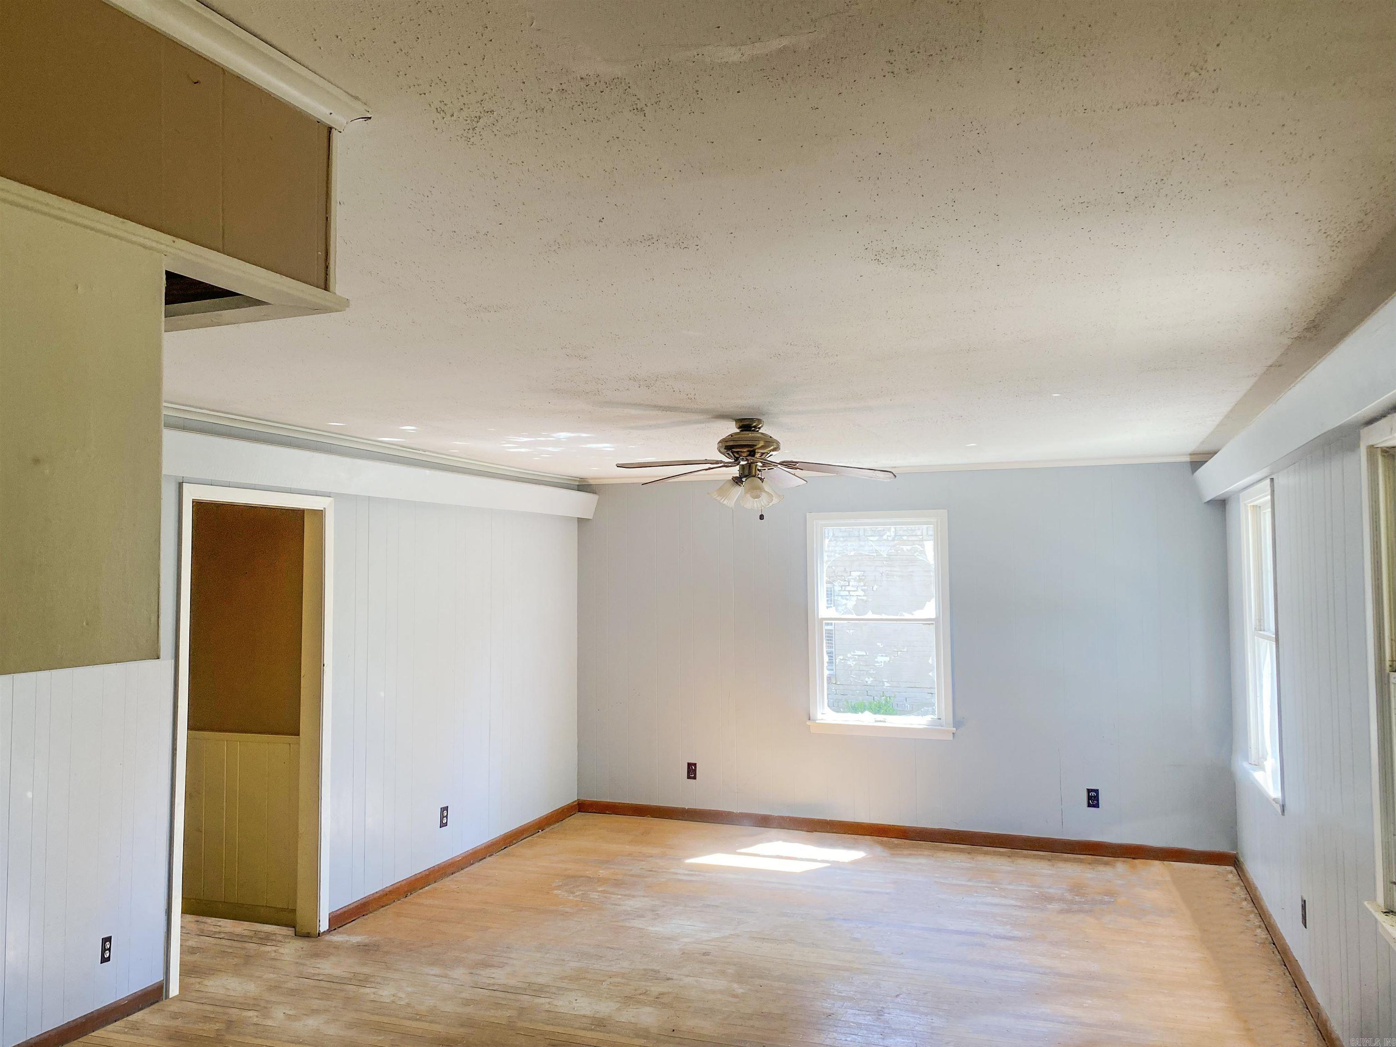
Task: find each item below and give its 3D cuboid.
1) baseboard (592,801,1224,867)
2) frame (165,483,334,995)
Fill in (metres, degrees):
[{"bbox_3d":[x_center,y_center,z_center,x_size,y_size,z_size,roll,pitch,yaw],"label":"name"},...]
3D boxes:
[{"bbox_3d":[1.140,2.018,6.910,4.310,0.090,0.020,-1,-3,21],"label":"baseboard"},{"bbox_3d":[-2.057,0.910,4.810,0.140,2.113,0.950,-1,-3,21],"label":"frame"}]

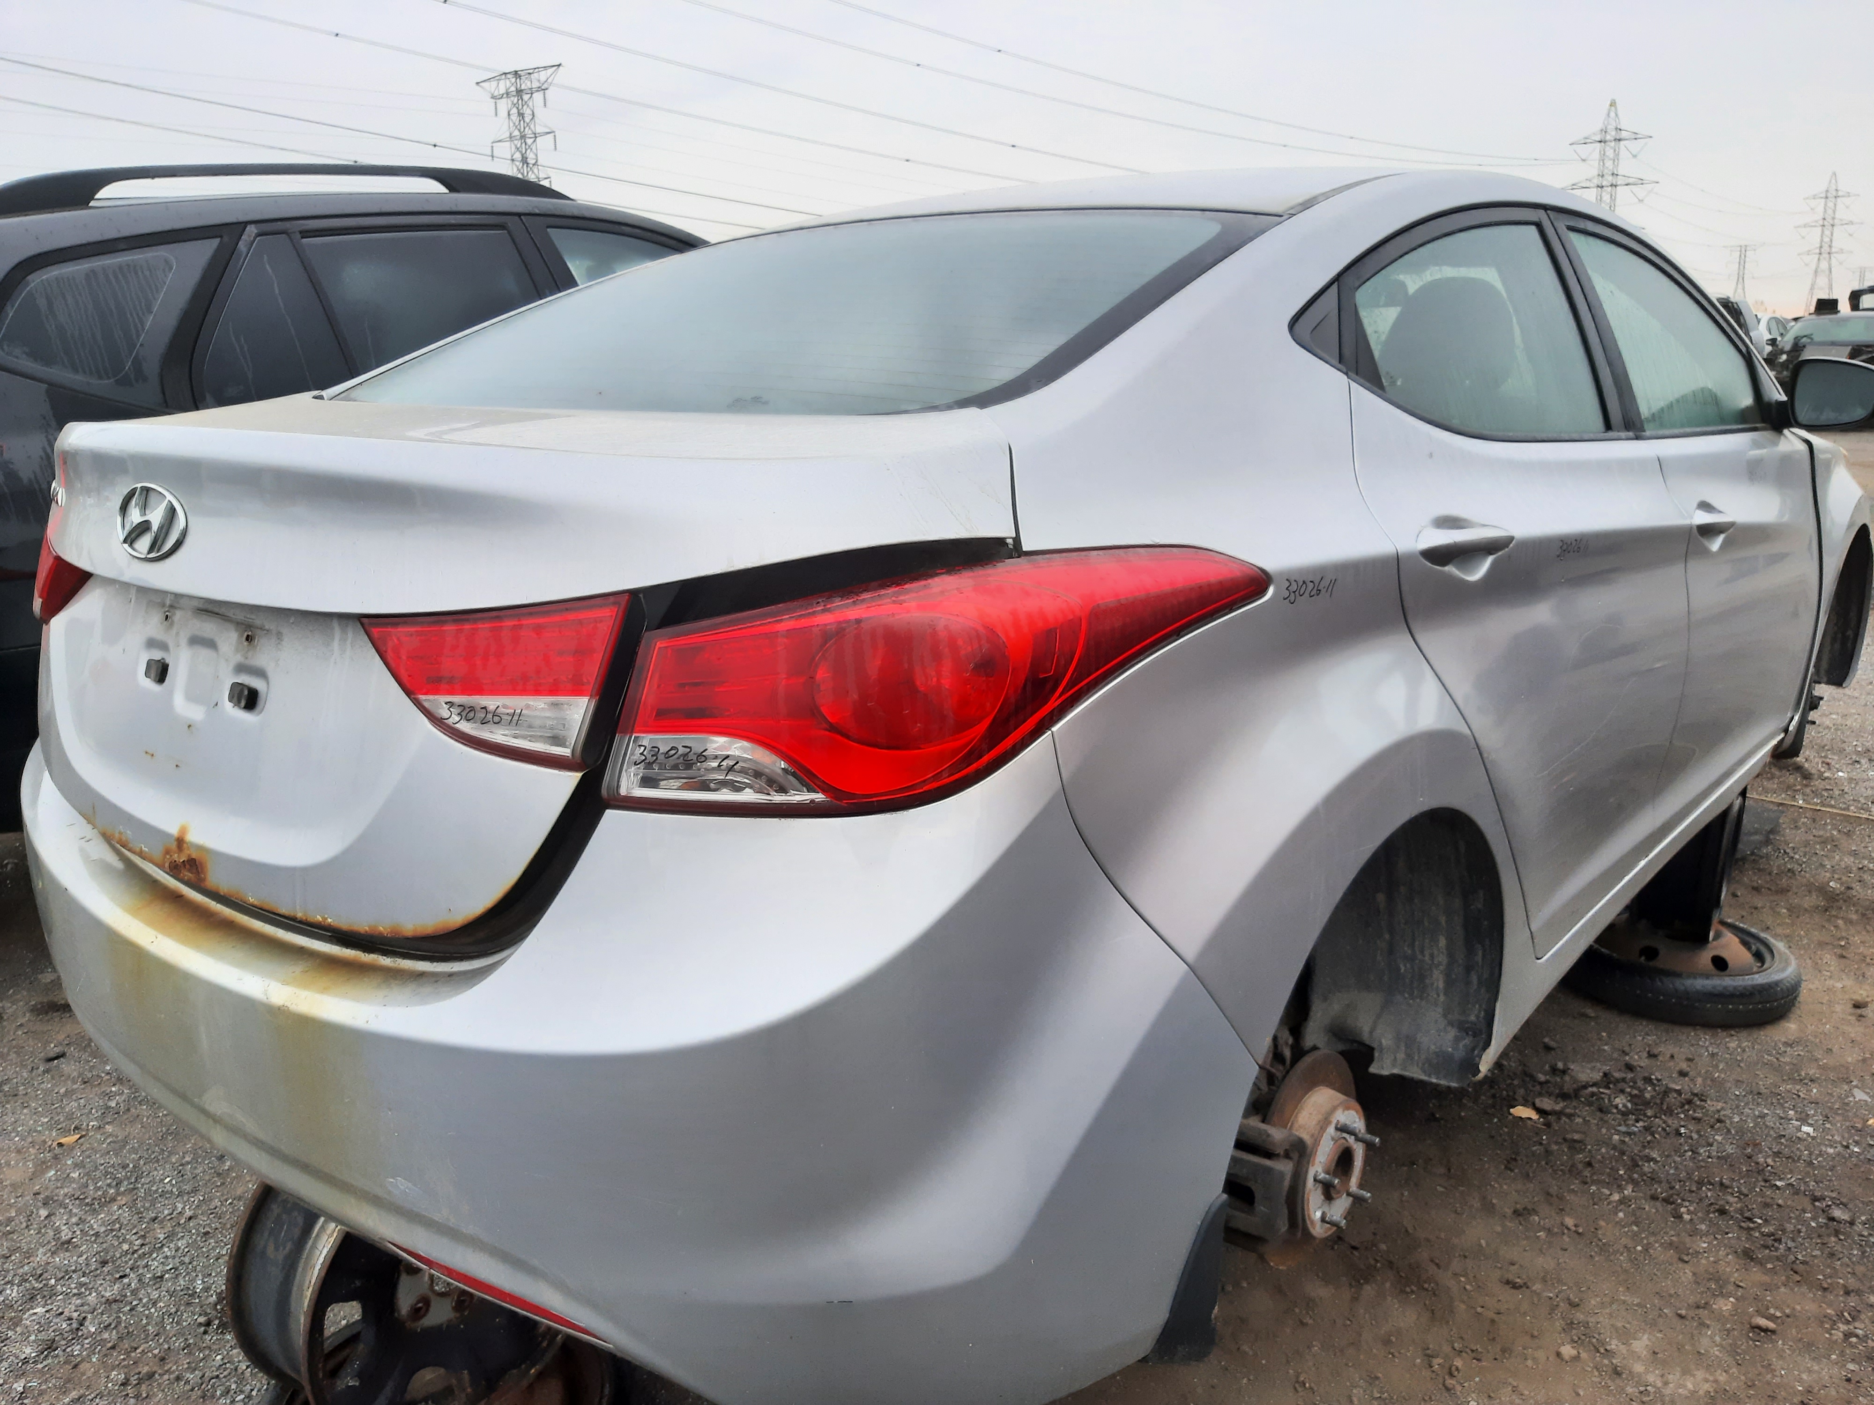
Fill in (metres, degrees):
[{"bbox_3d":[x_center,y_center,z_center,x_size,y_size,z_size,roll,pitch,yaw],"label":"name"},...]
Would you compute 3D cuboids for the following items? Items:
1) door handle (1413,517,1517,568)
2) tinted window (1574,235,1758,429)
[{"bbox_3d":[0.575,-0.172,1.529,0.050,0.060,0.230,9,16,40],"label":"door handle"},{"bbox_3d":[1.431,-0.709,2.747,0.060,0.385,0.950,-21,-4,42],"label":"tinted window"}]

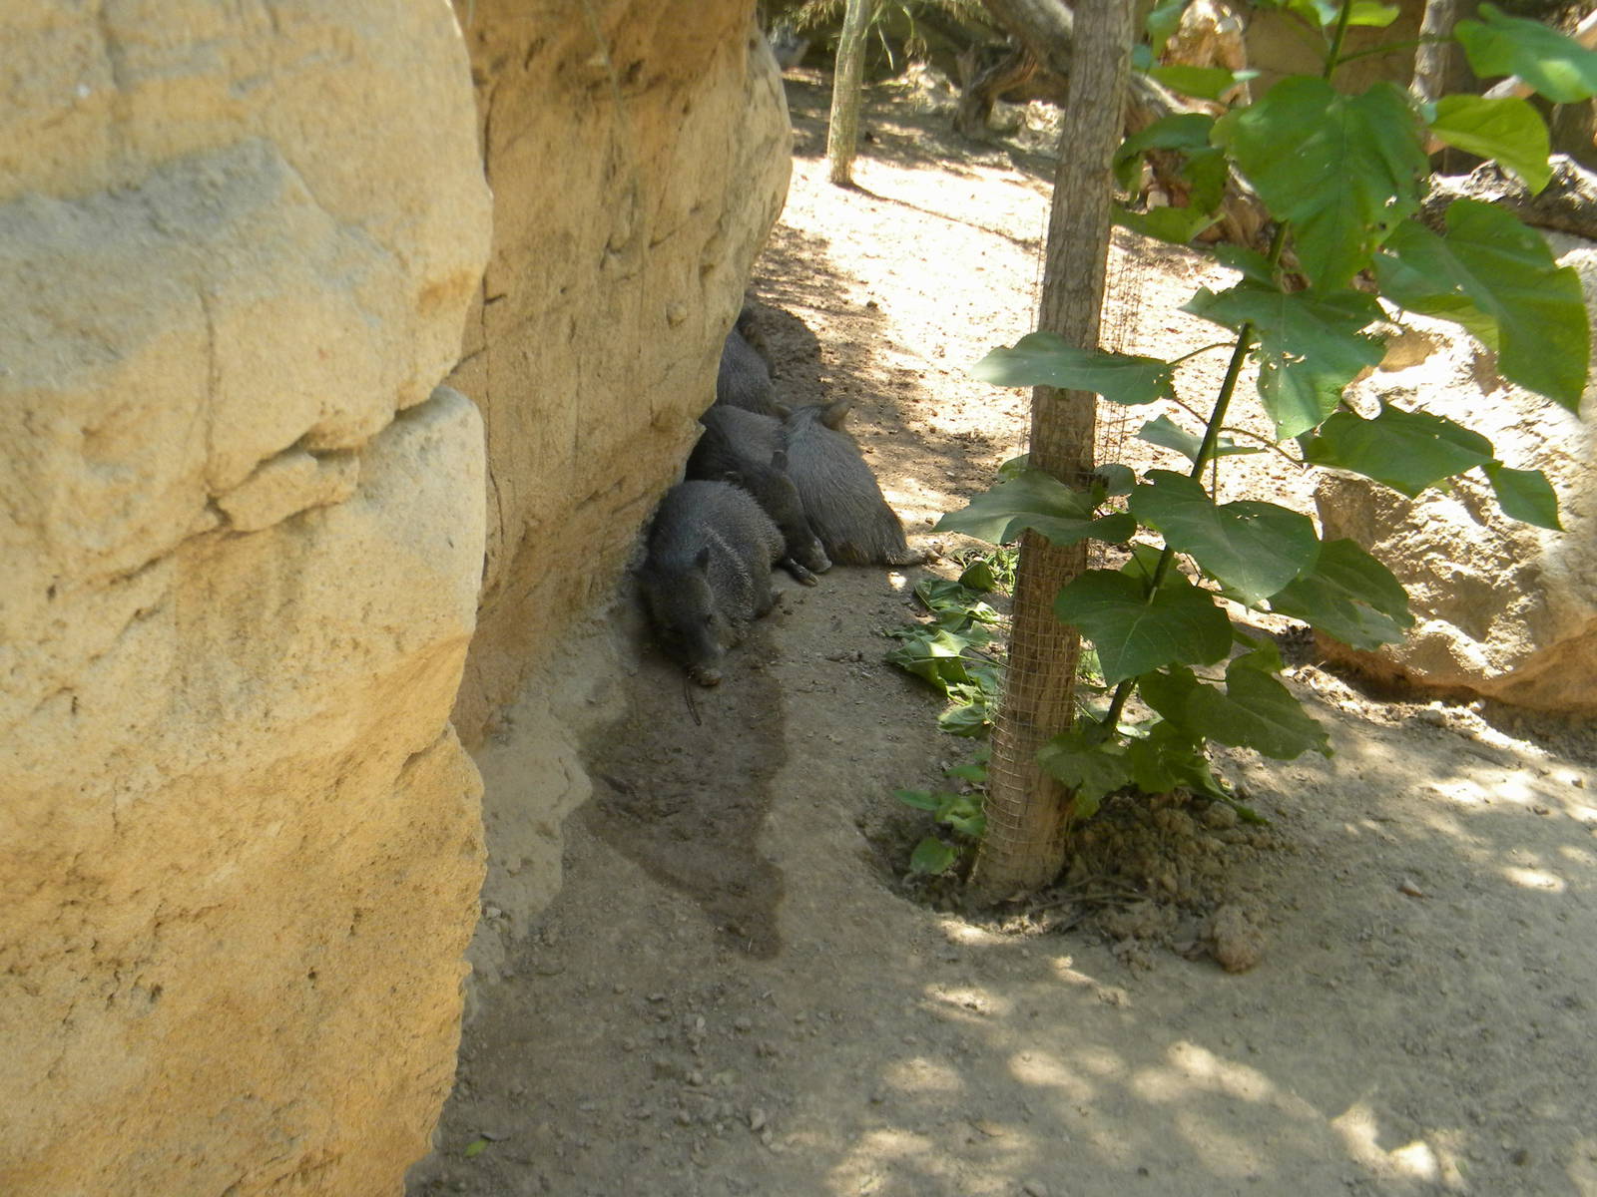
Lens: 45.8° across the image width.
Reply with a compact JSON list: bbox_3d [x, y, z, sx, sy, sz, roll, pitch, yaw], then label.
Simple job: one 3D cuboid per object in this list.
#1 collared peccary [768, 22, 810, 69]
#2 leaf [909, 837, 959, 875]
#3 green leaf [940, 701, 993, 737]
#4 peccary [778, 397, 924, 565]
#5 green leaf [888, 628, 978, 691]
[{"bbox_3d":[-0.307,-4.264,14.464,0.850,0.430,0.280,-1,22,-9],"label":"collared peccary"},{"bbox_3d":[0.260,0.487,3.621,0.095,0.050,0.080,3,22,0],"label":"leaf"},{"bbox_3d":[0.366,0.272,4.114,0.110,0.050,0.090,3,22,0],"label":"green leaf"},{"bbox_3d":[0.109,-0.365,5.308,0.330,0.310,0.740,-5,23,-18],"label":"peccary"},{"bbox_3d":[0.308,0.150,4.368,0.205,0.080,0.150,3,22,0],"label":"green leaf"}]

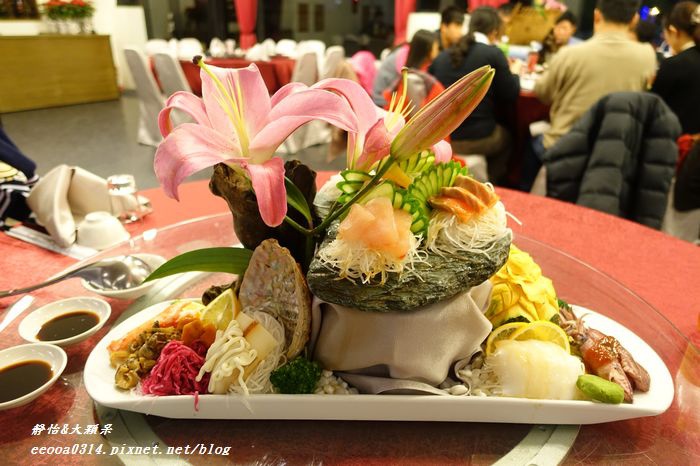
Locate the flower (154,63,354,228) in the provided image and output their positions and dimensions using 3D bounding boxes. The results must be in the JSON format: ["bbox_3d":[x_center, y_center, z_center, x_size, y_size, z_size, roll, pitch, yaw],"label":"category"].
[{"bbox_3d":[-0.082,-0.089,0.453,0.170,0.135,0.120,5,24,9],"label":"flower"}]

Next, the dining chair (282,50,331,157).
[{"bbox_3d":[-0.586,-1.361,4.811,0.560,0.930,0.450,21,30,38],"label":"dining chair"}]

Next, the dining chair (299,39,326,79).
[{"bbox_3d":[-0.660,-2.149,6.493,0.450,0.930,0.550,21,31,38],"label":"dining chair"}]

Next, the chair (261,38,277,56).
[{"bbox_3d":[-1.276,-2.444,7.132,0.450,0.930,0.550,3,24,5],"label":"chair"}]

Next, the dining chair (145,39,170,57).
[{"bbox_3d":[-2.838,-2.457,7.241,0.450,0.930,0.560,-19,31,-39],"label":"dining chair"}]

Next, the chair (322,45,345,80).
[{"bbox_3d":[-0.406,-1.976,6.232,0.560,0.930,0.450,5,24,9],"label":"chair"}]

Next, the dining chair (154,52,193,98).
[{"bbox_3d":[-1.451,-1.243,4.428,0.550,0.930,0.450,-21,32,-40],"label":"dining chair"}]

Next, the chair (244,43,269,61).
[{"bbox_3d":[-1.456,-2.532,7.470,0.450,0.930,0.560,1,23,0],"label":"chair"}]

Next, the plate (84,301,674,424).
[{"bbox_3d":[0.027,0.132,0.497,0.576,0.037,0.176,1,24,0],"label":"plate"}]

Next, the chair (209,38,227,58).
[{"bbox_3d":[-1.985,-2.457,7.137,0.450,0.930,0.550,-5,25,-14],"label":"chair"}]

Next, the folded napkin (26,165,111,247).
[{"bbox_3d":[-0.552,-0.058,0.933,0.145,0.125,0.110,-12,27,-27],"label":"folded napkin"}]

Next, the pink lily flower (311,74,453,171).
[{"bbox_3d":[0.032,-0.107,0.460,0.140,0.100,0.125,1,24,0],"label":"pink lily flower"}]

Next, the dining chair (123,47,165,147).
[{"bbox_3d":[-1.906,-1.396,4.838,0.450,0.930,0.560,18,29,34],"label":"dining chair"}]

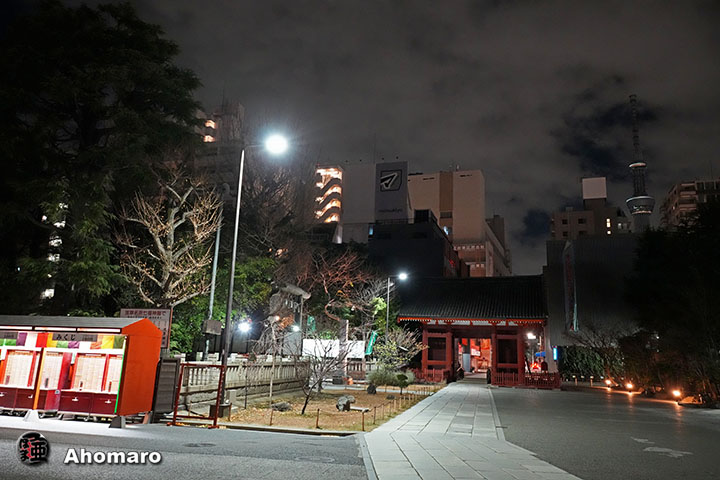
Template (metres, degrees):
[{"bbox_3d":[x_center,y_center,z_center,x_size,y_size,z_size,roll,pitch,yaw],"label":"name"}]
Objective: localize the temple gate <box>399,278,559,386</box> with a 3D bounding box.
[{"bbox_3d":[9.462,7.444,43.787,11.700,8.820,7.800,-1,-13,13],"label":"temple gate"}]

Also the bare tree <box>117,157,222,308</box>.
[{"bbox_3d":[-6.719,1.124,17.911,3.480,8.390,3.300,6,-13,-20],"label":"bare tree"}]

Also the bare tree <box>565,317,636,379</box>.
[{"bbox_3d":[16.956,8.015,36.462,4.470,4.980,4.250,-4,-13,24],"label":"bare tree"}]

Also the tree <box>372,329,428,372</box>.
[{"bbox_3d":[2.878,8.406,37.975,3.740,3.830,3.550,1,-12,5],"label":"tree"}]

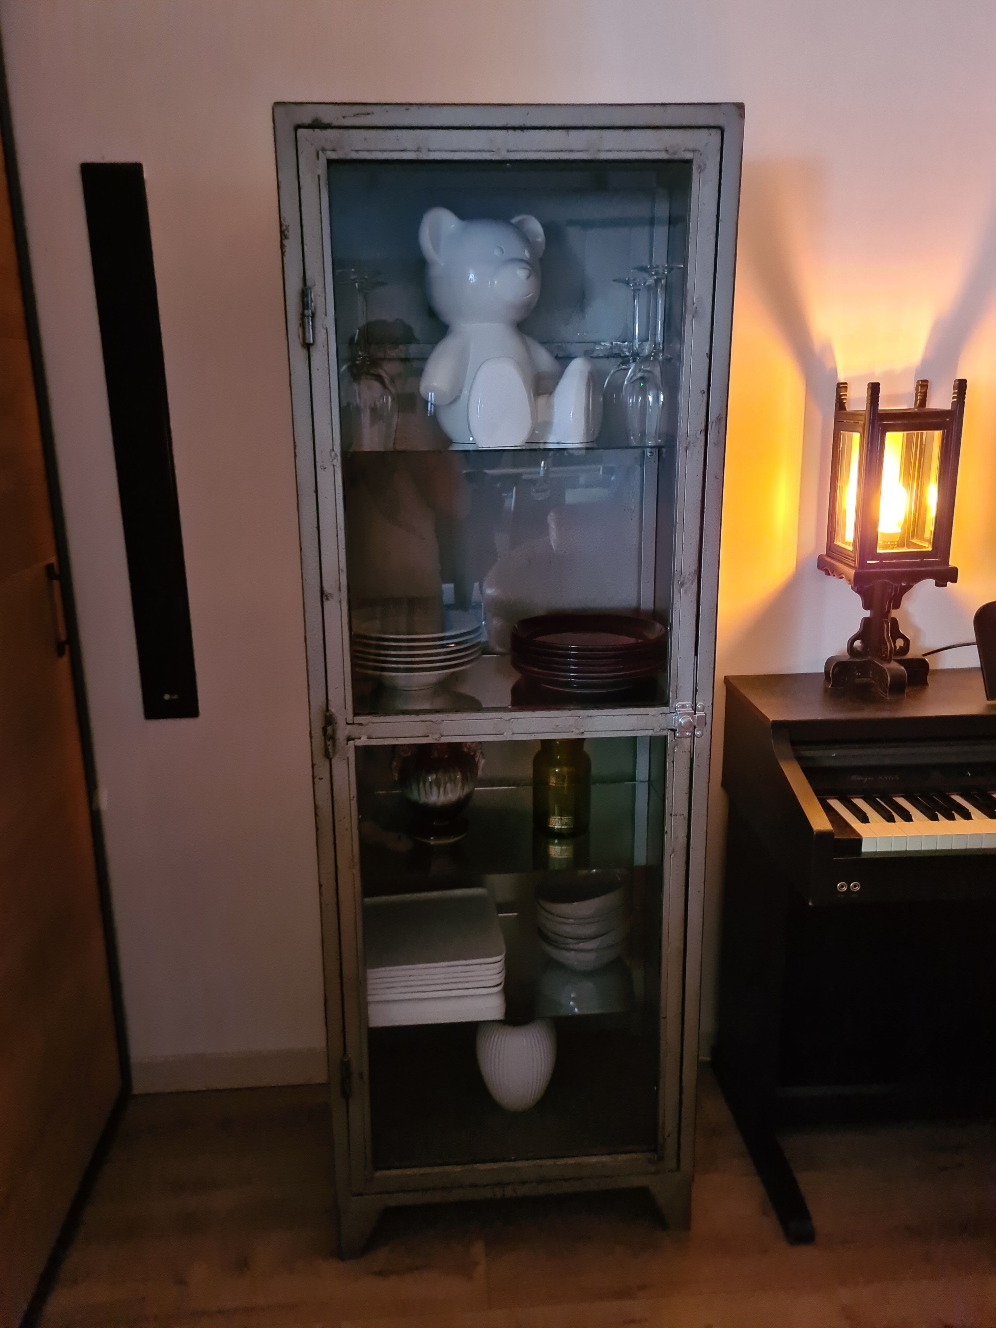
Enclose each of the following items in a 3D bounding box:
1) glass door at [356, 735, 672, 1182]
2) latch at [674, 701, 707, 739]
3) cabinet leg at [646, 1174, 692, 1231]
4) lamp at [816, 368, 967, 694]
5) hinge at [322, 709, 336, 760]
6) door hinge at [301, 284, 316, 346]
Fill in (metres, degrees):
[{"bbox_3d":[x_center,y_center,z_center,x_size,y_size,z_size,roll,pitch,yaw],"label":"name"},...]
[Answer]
[{"bbox_3d":[0.025,0.469,1.567,0.466,0.737,0.022,-2,14,-4],"label":"glass door"},{"bbox_3d":[0.287,0.086,1.481,0.050,0.056,0.020,-2,14,-4],"label":"latch"},{"bbox_3d":[0.290,0.911,1.733,0.076,0.115,0.070,-2,14,-4],"label":"cabinet leg"},{"bbox_3d":[0.708,-0.227,1.811,0.186,0.553,0.184,-1,14,-2],"label":"lamp"},{"bbox_3d":[-0.244,0.103,1.445,0.018,0.072,0.016,-2,14,-4],"label":"hinge"},{"bbox_3d":[-0.248,-0.455,1.302,0.018,0.074,0.016,-2,14,-4],"label":"door hinge"}]

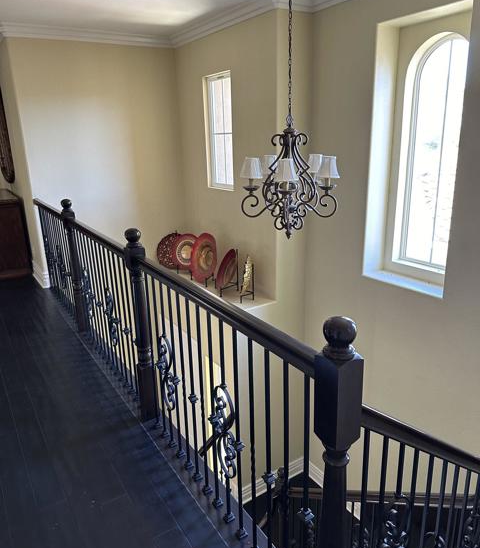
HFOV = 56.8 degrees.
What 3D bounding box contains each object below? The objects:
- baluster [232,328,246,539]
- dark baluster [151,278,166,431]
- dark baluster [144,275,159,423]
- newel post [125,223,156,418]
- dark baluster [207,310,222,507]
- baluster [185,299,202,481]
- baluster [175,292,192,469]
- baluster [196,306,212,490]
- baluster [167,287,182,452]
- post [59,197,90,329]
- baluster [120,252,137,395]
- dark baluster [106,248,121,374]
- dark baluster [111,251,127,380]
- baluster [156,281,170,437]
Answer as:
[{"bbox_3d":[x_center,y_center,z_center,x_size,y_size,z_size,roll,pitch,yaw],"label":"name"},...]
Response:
[{"bbox_3d":[-0.004,0.656,1.757,0.037,0.962,0.037,-11,19,-30],"label":"baluster"},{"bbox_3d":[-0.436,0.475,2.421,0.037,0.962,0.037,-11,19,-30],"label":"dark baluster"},{"bbox_3d":[-0.490,0.452,2.505,0.037,0.962,0.037,-11,19,-30],"label":"dark baluster"},{"bbox_3d":[-0.564,0.317,2.583,0.091,1.182,0.091,-11,19,-30],"label":"newel post"},{"bbox_3d":[-0.114,0.628,1.957,0.038,0.974,0.038,-11,19,-30],"label":"dark baluster"},{"bbox_3d":[-0.224,0.581,2.127,0.038,0.974,0.038,-11,19,-30],"label":"baluster"},{"bbox_3d":[-0.278,0.558,2.211,0.038,0.974,0.038,-11,19,-30],"label":"baluster"},{"bbox_3d":[-0.166,0.588,2.006,0.037,0.962,0.037,-11,19,-30],"label":"baluster"},{"bbox_3d":[-0.333,0.535,2.296,0.038,0.974,0.038,-11,19,-30],"label":"baluster"},{"bbox_3d":[-1.504,-0.066,4.069,0.100,1.224,0.100,-11,19,-30],"label":"post"},{"bbox_3d":[-0.737,0.349,2.884,0.037,0.962,0.037,-11,19,-30],"label":"baluster"},{"bbox_3d":[-0.896,0.282,3.130,0.037,0.962,0.037,-11,19,-30],"label":"dark baluster"},{"bbox_3d":[-0.820,0.329,3.048,0.038,0.974,0.038,-11,19,-30],"label":"dark baluster"},{"bbox_3d":[-0.388,0.511,2.381,0.040,0.974,0.040,-11,19,-30],"label":"baluster"}]

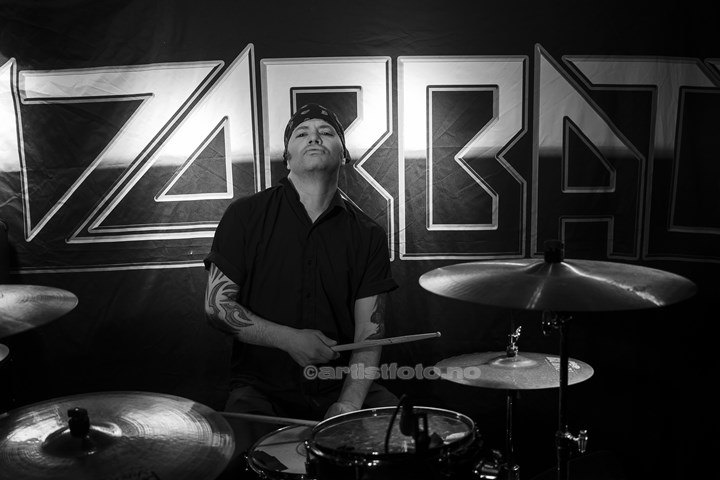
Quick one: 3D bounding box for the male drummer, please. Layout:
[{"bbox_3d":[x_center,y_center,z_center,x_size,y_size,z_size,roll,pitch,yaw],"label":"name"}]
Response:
[{"bbox_3d":[-0.125,0.294,2.204,0.620,1.340,0.800,-1,5,-9],"label":"male drummer"}]

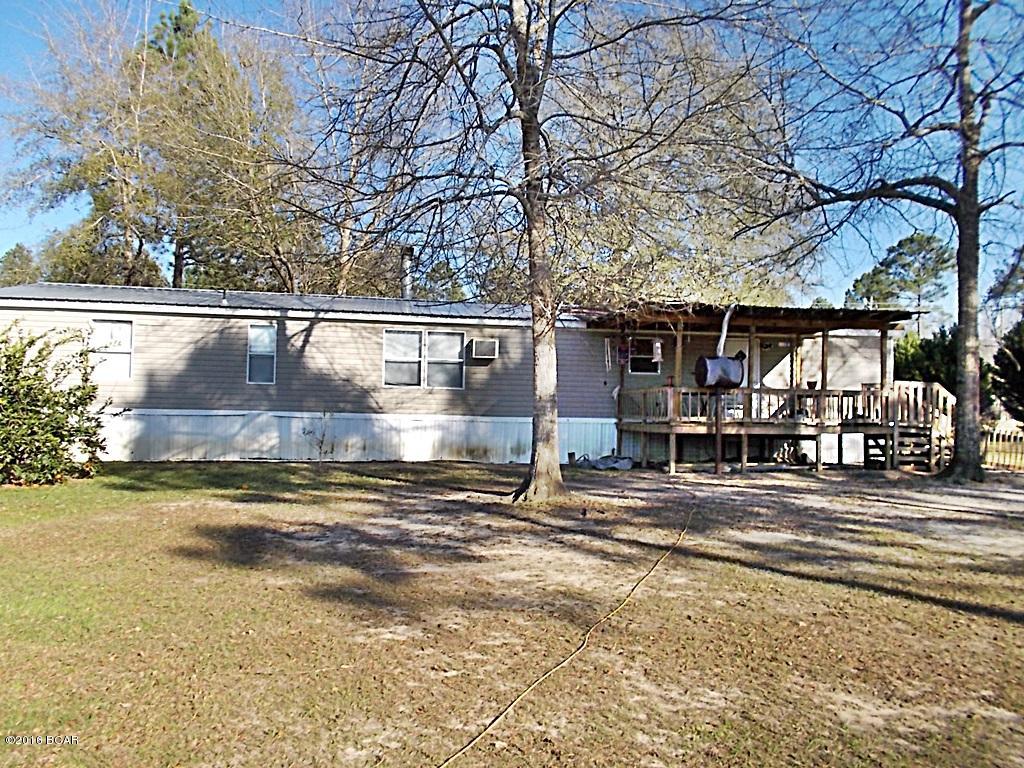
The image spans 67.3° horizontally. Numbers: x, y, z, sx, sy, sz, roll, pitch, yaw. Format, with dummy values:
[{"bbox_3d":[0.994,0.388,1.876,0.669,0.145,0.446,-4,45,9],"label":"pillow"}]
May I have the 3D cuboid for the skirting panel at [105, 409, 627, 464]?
[{"bbox_3d":[-3.589,1.259,17.976,12.508,1.155,0.120,1,-2,-8],"label":"skirting panel"}]

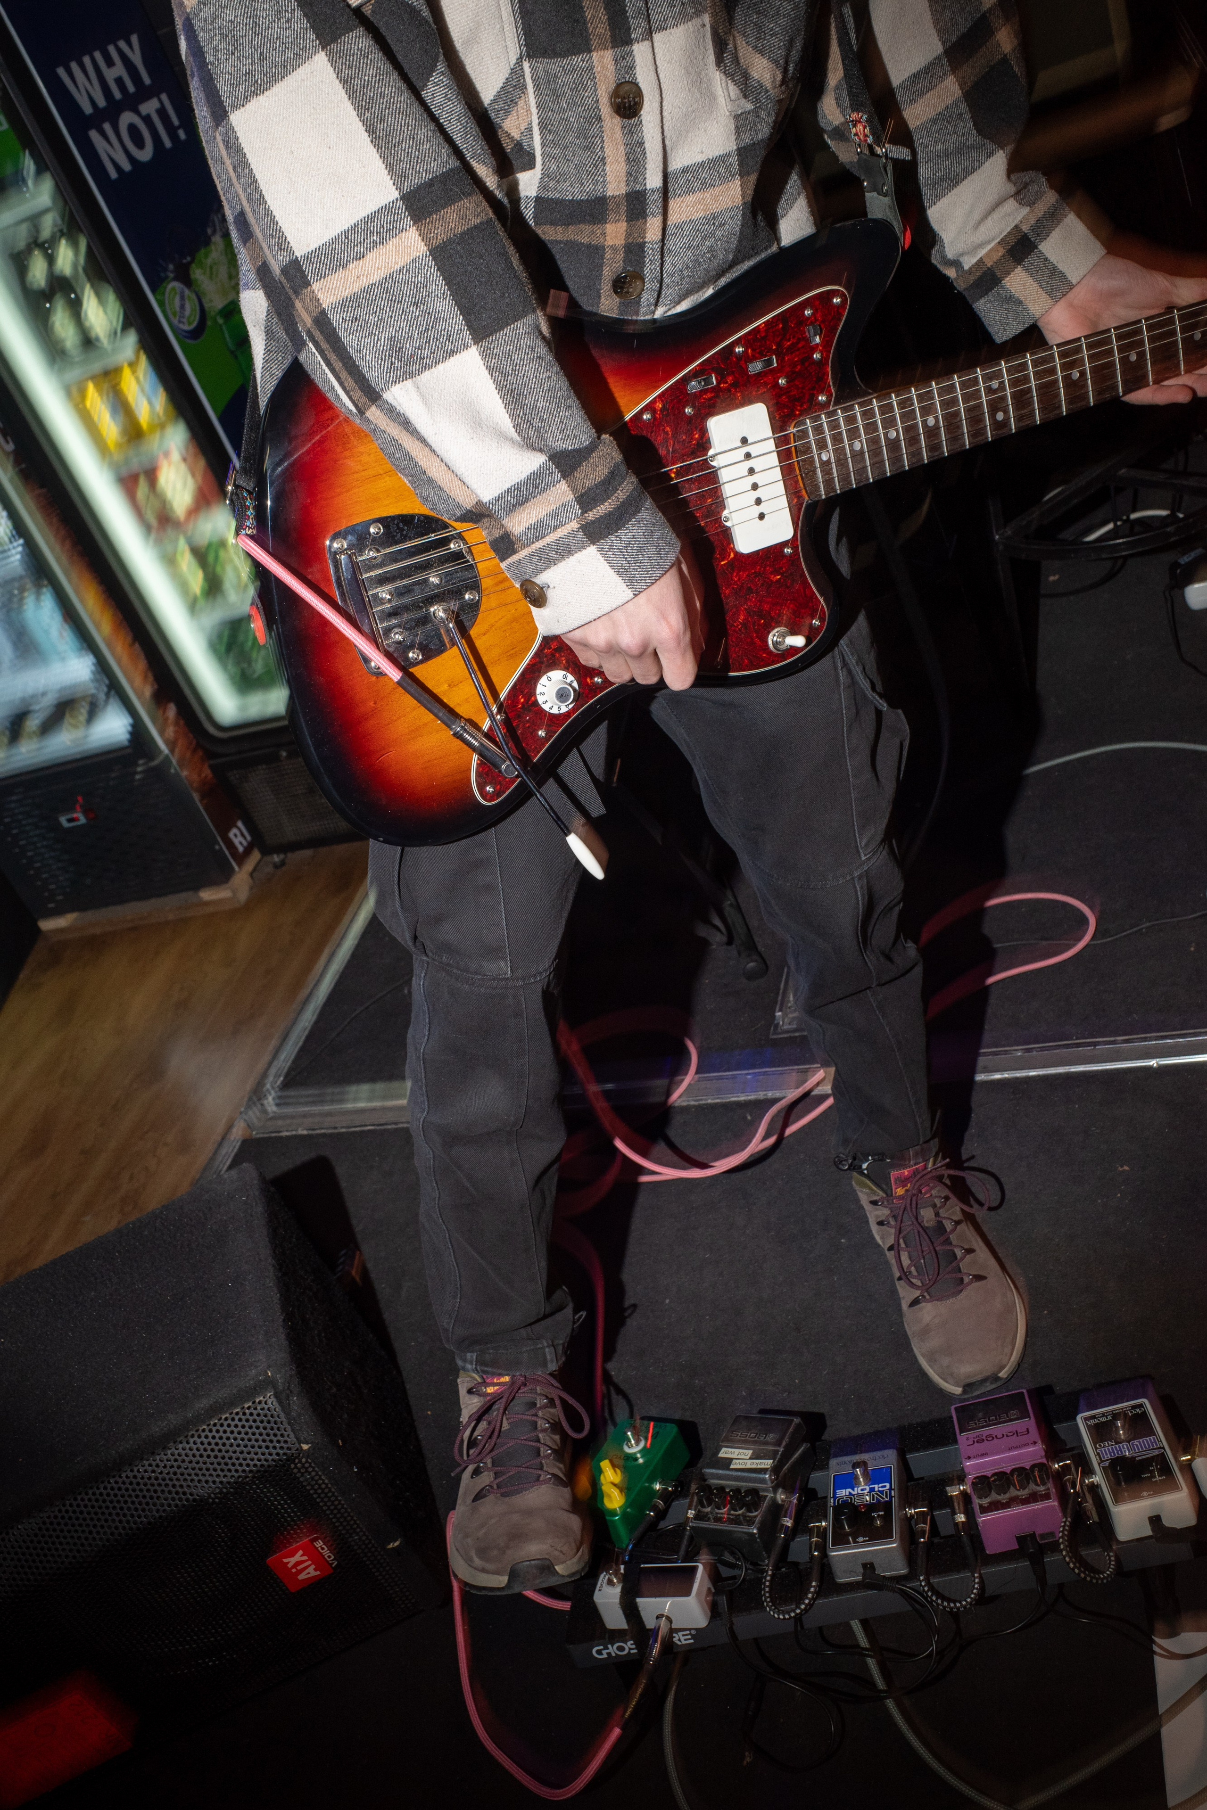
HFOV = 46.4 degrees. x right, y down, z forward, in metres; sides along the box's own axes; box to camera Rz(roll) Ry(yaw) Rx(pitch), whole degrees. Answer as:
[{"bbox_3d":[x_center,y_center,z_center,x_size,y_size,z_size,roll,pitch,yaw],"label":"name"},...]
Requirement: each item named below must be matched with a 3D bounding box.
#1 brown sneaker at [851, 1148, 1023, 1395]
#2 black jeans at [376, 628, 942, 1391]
[{"bbox_3d":[0.338,0.355,1.457,0.122,0.115,0.305,-23,28,3],"label":"brown sneaker"},{"bbox_3d":[0.007,0.035,1.334,0.570,0.910,0.300,-17,27,-6],"label":"black jeans"}]

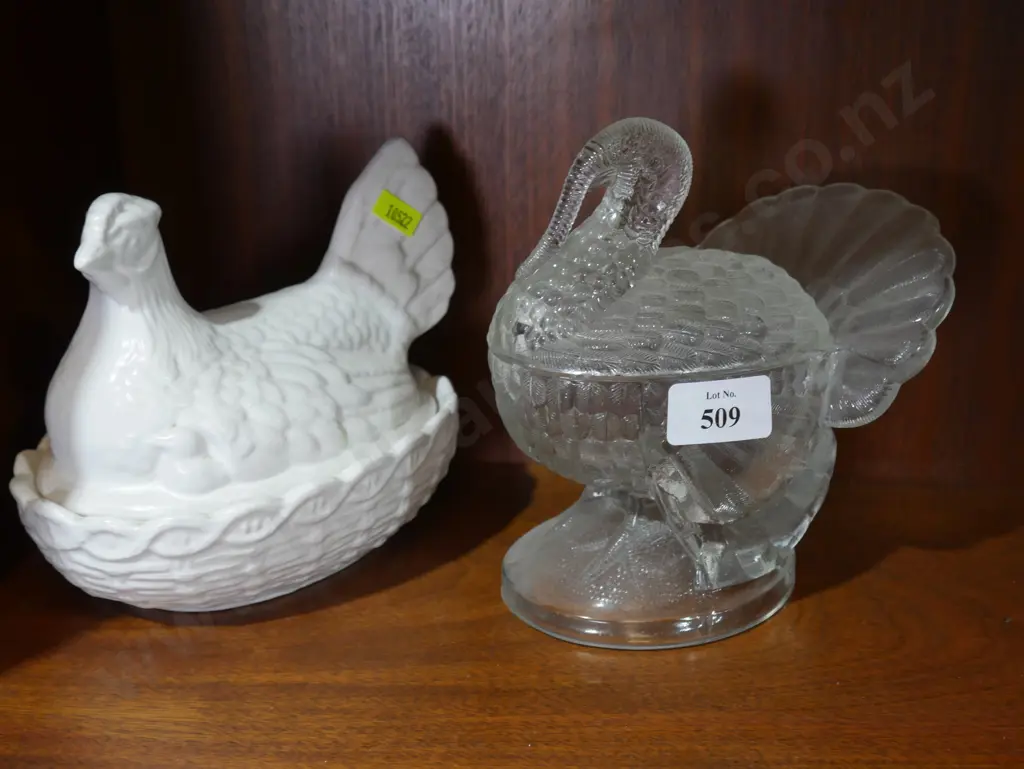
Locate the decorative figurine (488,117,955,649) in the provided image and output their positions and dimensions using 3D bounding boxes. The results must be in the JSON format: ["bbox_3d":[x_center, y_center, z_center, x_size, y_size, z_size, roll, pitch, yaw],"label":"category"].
[{"bbox_3d":[0.066,-0.011,0.518,0.170,0.184,0.132,-13,21,-35],"label":"decorative figurine"}]

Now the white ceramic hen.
[{"bbox_3d":[-0.107,-0.008,0.544,0.146,0.165,0.205,13,22,38],"label":"white ceramic hen"}]

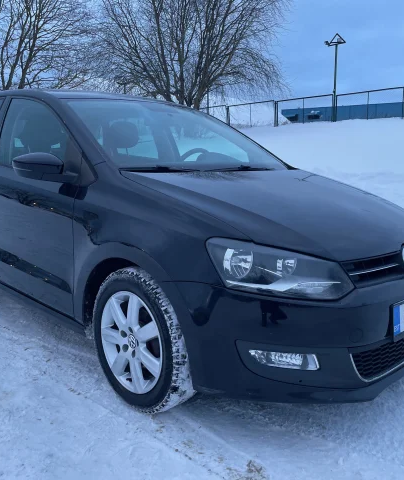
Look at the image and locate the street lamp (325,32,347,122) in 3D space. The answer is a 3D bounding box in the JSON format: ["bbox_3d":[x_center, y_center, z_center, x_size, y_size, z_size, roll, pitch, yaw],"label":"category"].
[{"bbox_3d":[7.732,-9.307,27.747,1.200,5.068,0.800,3,6,19],"label":"street lamp"}]

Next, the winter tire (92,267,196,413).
[{"bbox_3d":[-0.227,0.398,1.984,0.190,0.600,0.600,-7,13,-43],"label":"winter tire"}]

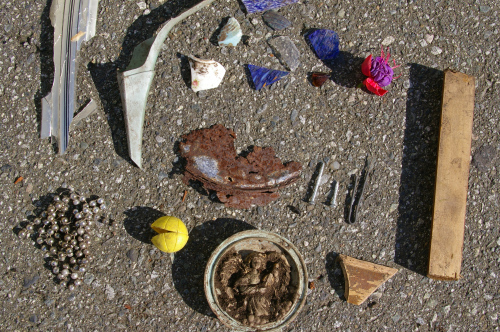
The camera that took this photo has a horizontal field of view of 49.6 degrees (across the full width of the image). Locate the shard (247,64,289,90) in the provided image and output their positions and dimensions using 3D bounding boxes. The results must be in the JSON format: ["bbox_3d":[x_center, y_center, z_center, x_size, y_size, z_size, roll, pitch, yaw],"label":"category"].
[{"bbox_3d":[0.018,-0.089,0.565,0.044,0.005,0.025,11,86,4],"label":"shard"}]

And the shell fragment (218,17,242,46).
[{"bbox_3d":[-0.019,-0.137,0.569,0.023,0.008,0.034,33,87,5],"label":"shell fragment"}]

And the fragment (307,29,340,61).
[{"bbox_3d":[0.081,-0.128,0.565,0.027,0.006,0.039,-29,84,0],"label":"fragment"}]

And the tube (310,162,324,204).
[{"bbox_3d":[0.070,0.018,0.552,0.005,0.005,0.044,15,86,4],"label":"tube"}]

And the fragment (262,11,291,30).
[{"bbox_3d":[0.029,-0.154,0.570,0.018,0.005,0.027,-40,84,-1],"label":"fragment"}]

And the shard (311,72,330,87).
[{"bbox_3d":[0.073,-0.088,0.562,0.019,0.005,0.013,8,85,4],"label":"shard"}]

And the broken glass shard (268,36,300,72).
[{"bbox_3d":[0.040,-0.120,0.567,0.021,0.005,0.043,-36,84,-1],"label":"broken glass shard"}]

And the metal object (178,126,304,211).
[{"bbox_3d":[-0.016,0.004,0.553,0.126,0.015,0.073,24,86,5],"label":"metal object"}]

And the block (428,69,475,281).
[{"bbox_3d":[0.199,0.009,0.539,0.030,0.020,0.204,6,85,3],"label":"block"}]

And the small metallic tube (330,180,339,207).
[{"bbox_3d":[0.088,0.029,0.550,0.006,0.006,0.027,10,85,4],"label":"small metallic tube"}]

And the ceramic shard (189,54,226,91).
[{"bbox_3d":[-0.043,-0.098,0.566,0.038,0.009,0.040,-7,85,2],"label":"ceramic shard"}]

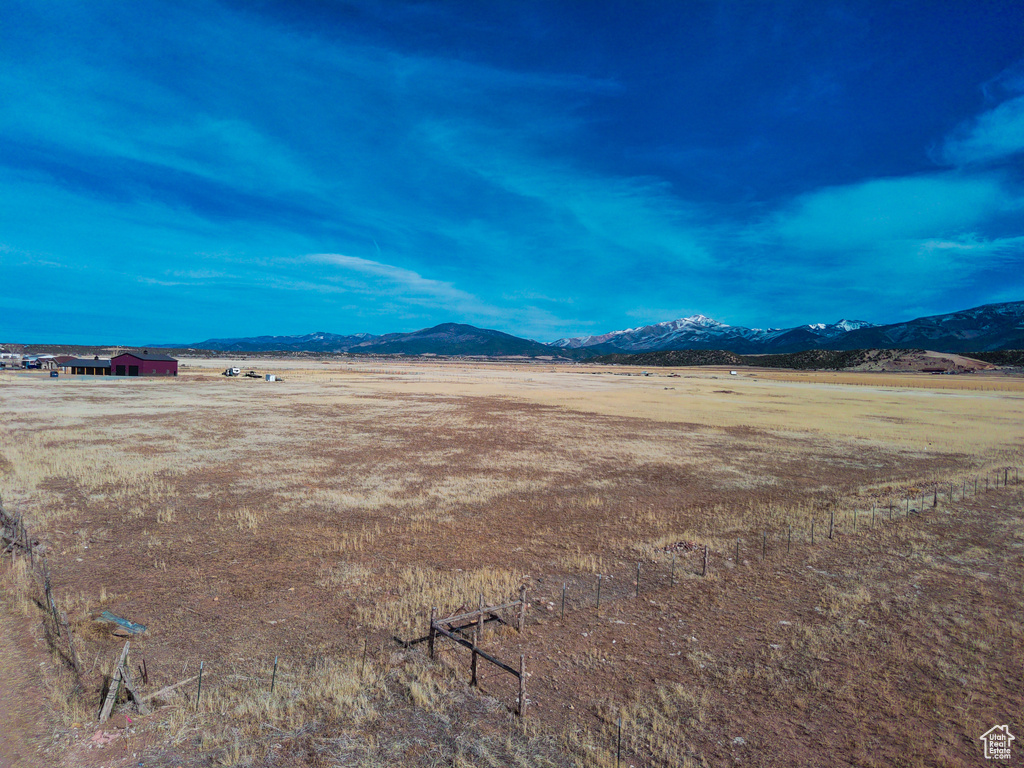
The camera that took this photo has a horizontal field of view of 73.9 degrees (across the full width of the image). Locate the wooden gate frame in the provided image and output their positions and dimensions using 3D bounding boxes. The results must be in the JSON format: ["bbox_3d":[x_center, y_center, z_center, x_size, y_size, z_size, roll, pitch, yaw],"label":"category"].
[{"bbox_3d":[-1.154,7.843,20.730,3.180,1.620,5.630,1,2,1],"label":"wooden gate frame"}]

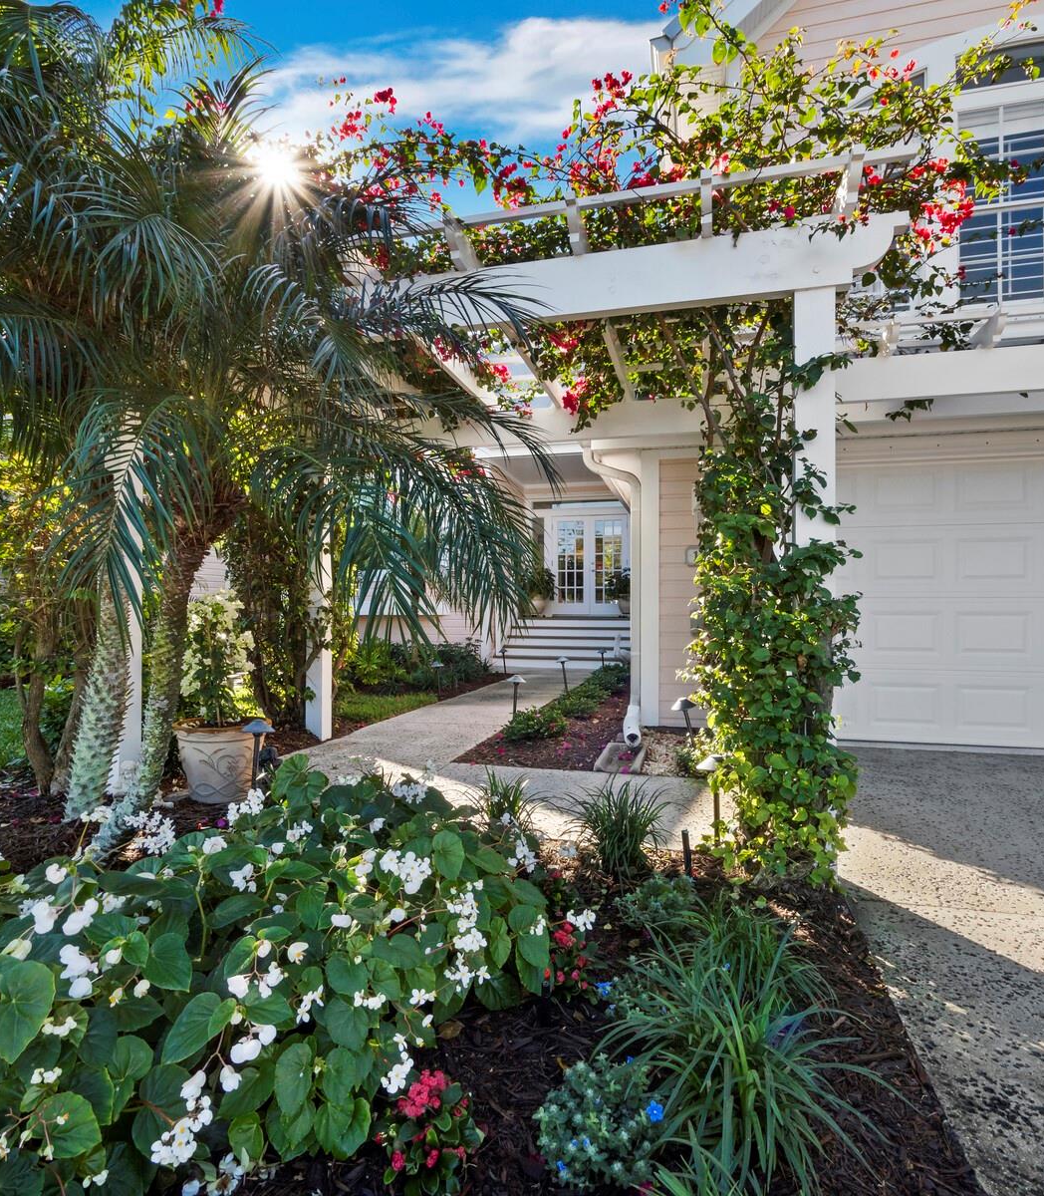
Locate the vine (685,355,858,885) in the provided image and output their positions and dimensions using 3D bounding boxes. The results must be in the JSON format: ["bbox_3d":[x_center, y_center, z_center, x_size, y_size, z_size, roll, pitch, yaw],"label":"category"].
[{"bbox_3d":[0.985,0.080,2.570,0.610,2.040,0.520,0,0,15],"label":"vine"}]

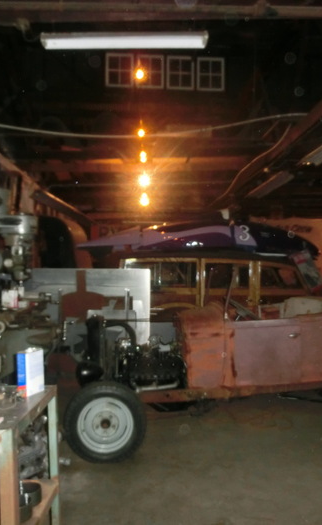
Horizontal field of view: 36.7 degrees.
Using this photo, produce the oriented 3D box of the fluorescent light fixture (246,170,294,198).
[{"bbox_3d":[1.900,-1.390,8.720,0.290,0.120,2.440,-1,-1,-2],"label":"fluorescent light fixture"}]

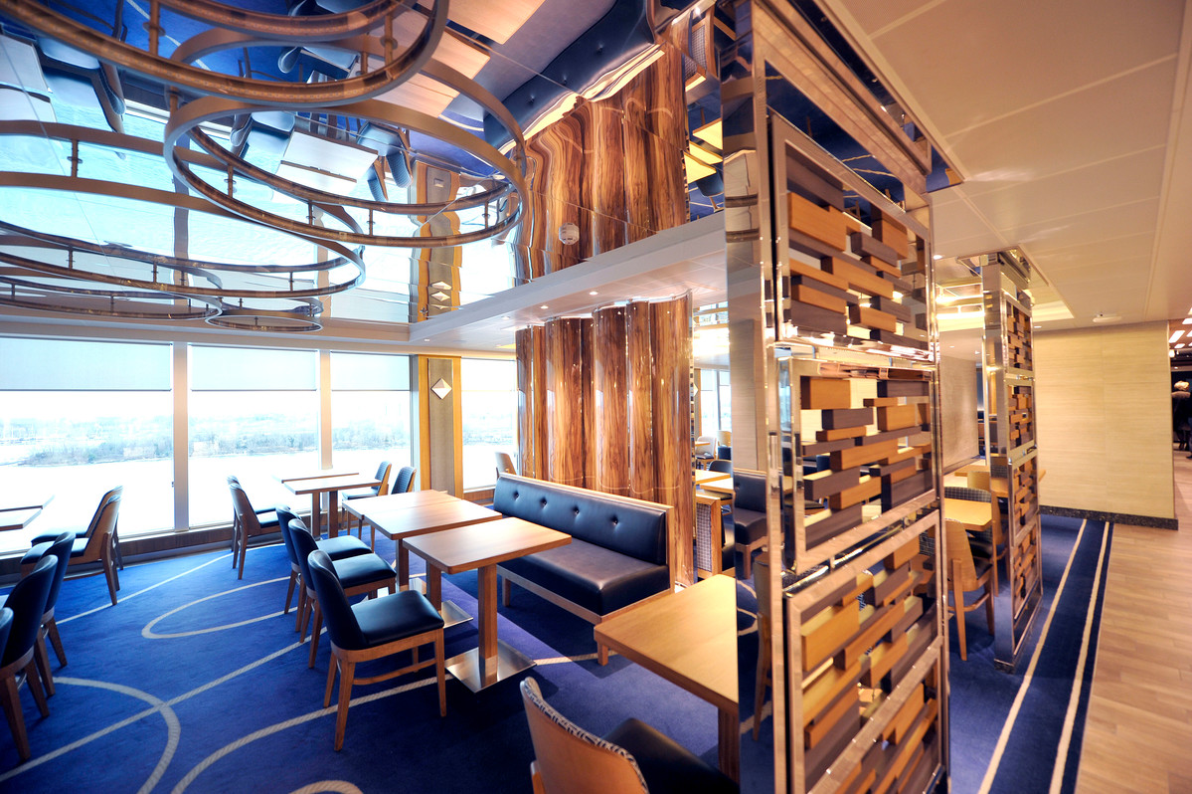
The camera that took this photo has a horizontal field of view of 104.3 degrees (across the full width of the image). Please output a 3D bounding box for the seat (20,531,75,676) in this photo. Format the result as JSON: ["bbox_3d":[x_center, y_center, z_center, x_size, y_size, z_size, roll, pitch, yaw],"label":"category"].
[{"bbox_3d":[-3.291,1.221,2.579,0.555,0.855,0.490,-1,-1,-41],"label":"seat"}]

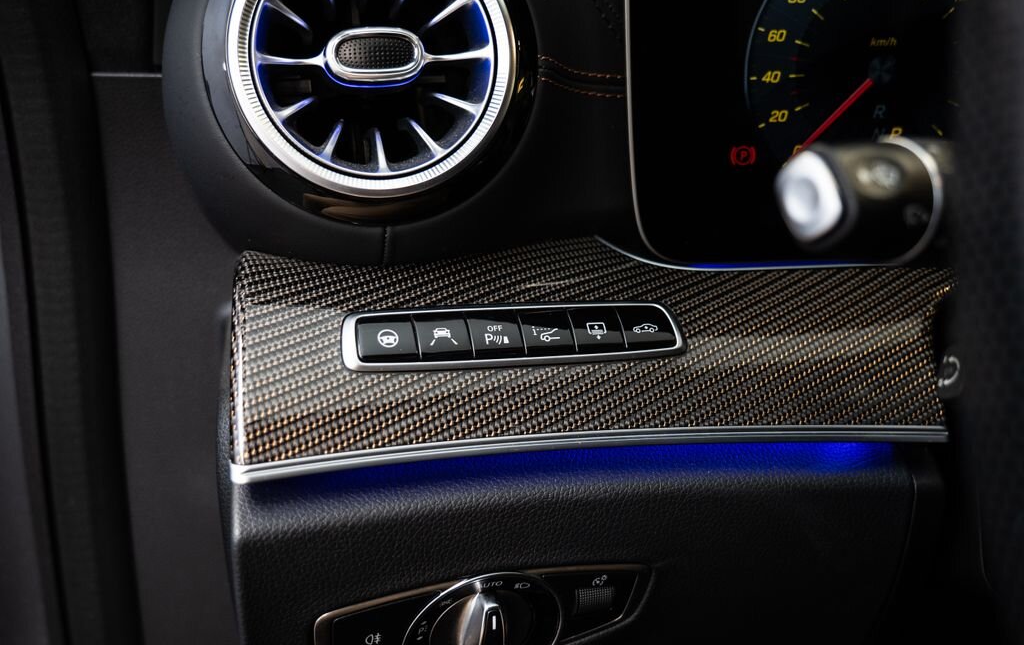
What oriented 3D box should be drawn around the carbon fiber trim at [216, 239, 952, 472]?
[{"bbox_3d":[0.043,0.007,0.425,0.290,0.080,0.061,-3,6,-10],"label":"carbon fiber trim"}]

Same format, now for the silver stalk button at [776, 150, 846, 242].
[{"bbox_3d":[0.085,-0.036,0.318,0.009,0.025,0.020,-5,18,-32],"label":"silver stalk button"}]

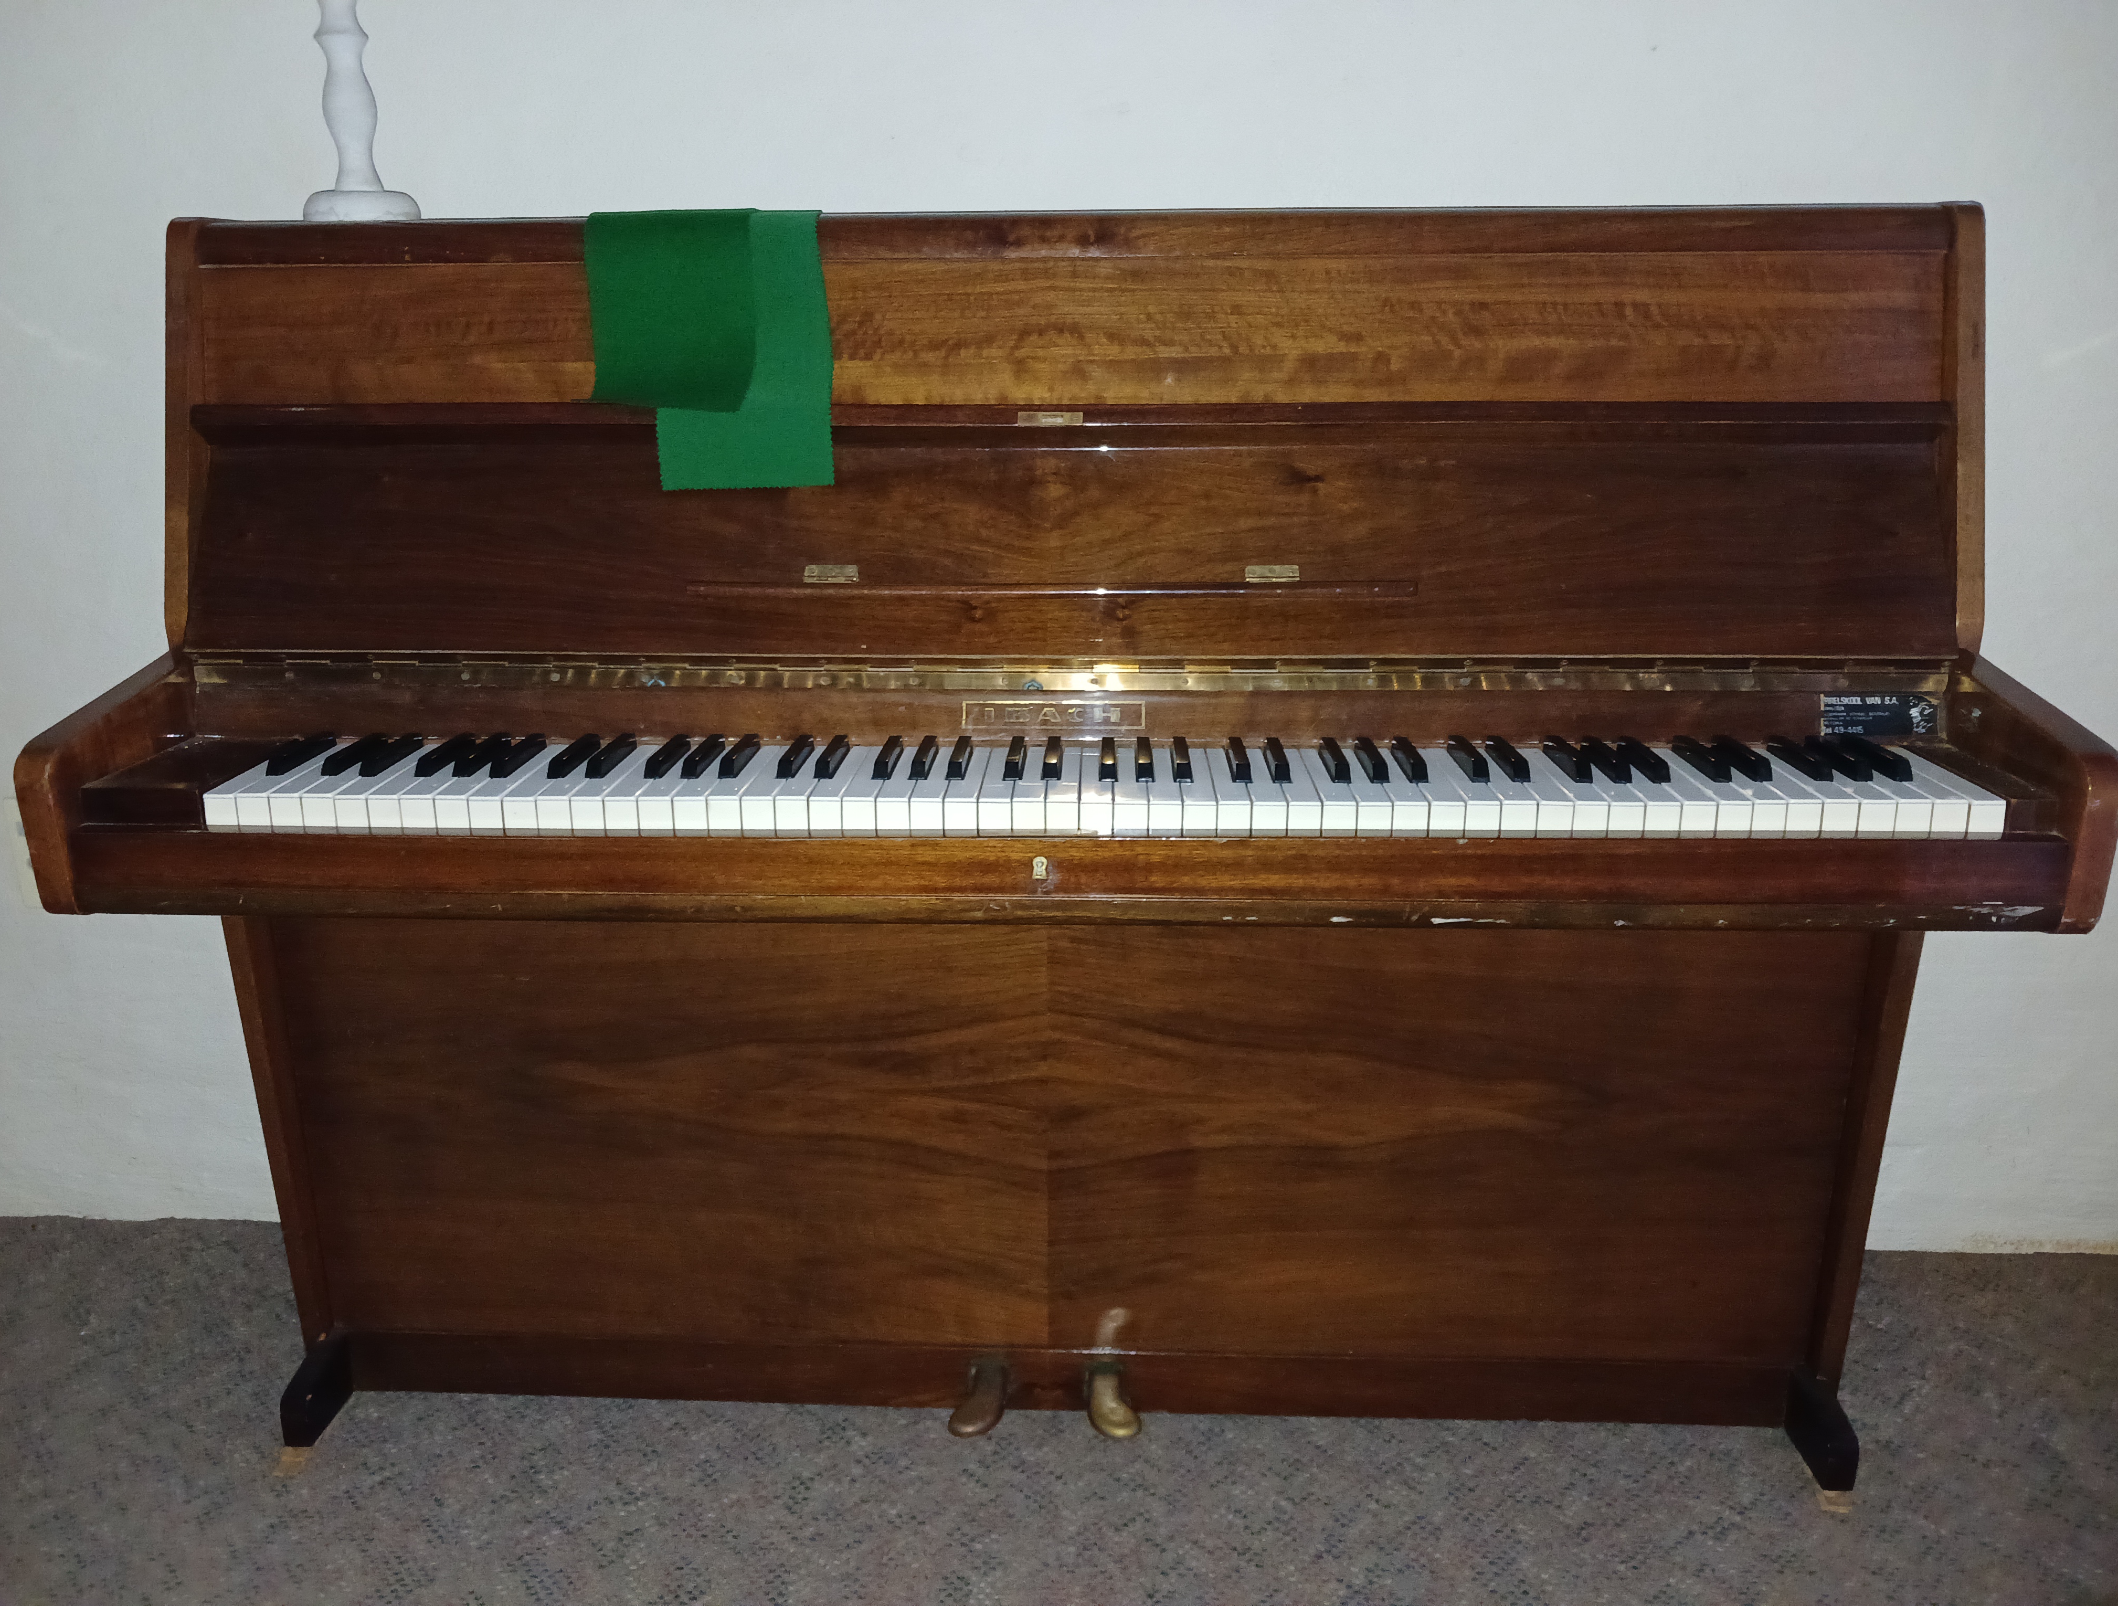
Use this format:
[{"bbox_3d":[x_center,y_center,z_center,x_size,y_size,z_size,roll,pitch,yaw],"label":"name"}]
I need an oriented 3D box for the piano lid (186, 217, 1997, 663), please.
[{"bbox_3d":[-0.003,-0.280,1.316,1.390,0.352,0.080,0,0,3],"label":"piano lid"}]

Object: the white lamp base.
[{"bbox_3d":[-0.594,-0.507,1.419,0.093,0.033,0.093,0,16,3],"label":"white lamp base"}]

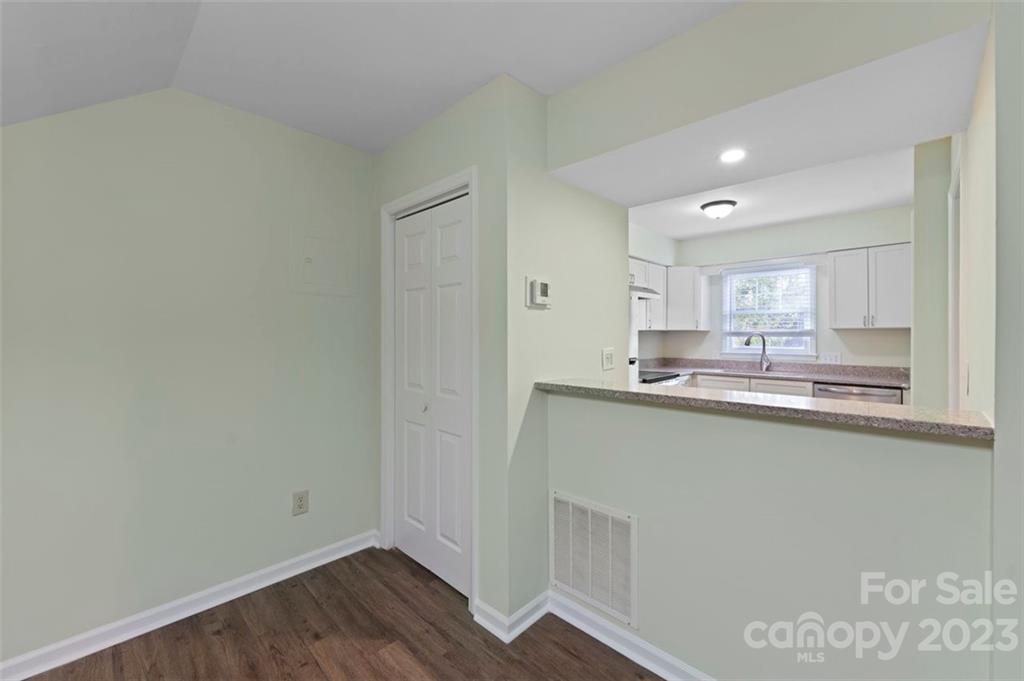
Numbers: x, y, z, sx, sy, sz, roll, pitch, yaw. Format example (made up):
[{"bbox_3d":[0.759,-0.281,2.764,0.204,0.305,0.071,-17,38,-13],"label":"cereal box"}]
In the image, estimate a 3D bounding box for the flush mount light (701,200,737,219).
[{"bbox_3d":[1.852,-1.165,3.552,0.295,0.145,0.295,0,0,44],"label":"flush mount light"}]

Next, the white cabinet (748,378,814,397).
[{"bbox_3d":[2.984,0.857,4.330,0.556,0.860,0.600,0,0,44],"label":"white cabinet"}]

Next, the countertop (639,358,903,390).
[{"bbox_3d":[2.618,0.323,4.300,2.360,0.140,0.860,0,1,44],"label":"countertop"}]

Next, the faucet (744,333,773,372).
[{"bbox_3d":[2.790,0.144,4.490,0.280,0.420,0.100,0,0,-14],"label":"faucet"}]

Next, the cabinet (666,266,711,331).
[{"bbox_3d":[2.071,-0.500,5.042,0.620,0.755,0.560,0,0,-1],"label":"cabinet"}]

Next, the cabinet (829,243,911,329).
[{"bbox_3d":[3.565,-0.507,3.975,0.592,0.778,0.330,0,0,44],"label":"cabinet"}]

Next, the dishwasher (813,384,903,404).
[{"bbox_3d":[3.292,0.839,3.791,0.603,0.860,0.610,0,1,44],"label":"dishwasher"}]

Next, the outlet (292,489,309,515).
[{"bbox_3d":[-1.162,0.898,2.190,0.010,0.121,0.080,0,0,44],"label":"outlet"}]

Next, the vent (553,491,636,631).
[{"bbox_3d":[0.344,0.925,1.732,0.442,0.447,0.015,0,0,44],"label":"vent"}]

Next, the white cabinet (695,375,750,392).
[{"bbox_3d":[2.498,0.828,4.569,0.550,0.860,0.600,0,1,44],"label":"white cabinet"}]

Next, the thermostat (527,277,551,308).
[{"bbox_3d":[0.138,-0.221,1.837,0.037,0.142,0.178,0,1,44],"label":"thermostat"}]

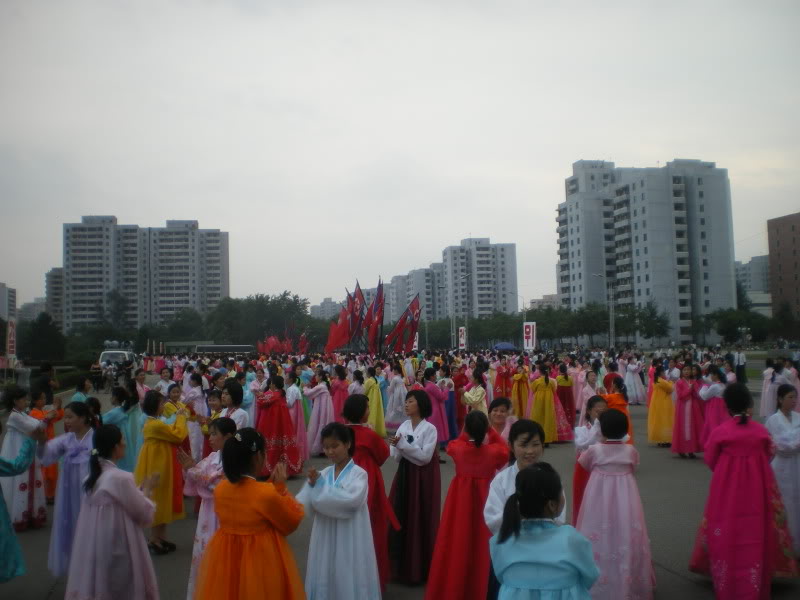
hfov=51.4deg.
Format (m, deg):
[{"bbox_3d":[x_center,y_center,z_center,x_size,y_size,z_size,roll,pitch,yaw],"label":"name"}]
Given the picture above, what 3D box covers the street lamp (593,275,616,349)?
[{"bbox_3d":[25.682,2.054,105.000,2.800,10.700,0.500,-1,-3,-9],"label":"street lamp"}]

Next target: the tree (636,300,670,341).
[{"bbox_3d":[35.039,3.822,115.000,4.800,7.900,4.800,-1,-3,0],"label":"tree"}]

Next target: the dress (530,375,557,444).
[{"bbox_3d":[2.804,2.142,16.200,0.570,1.280,0.500,0,-3,-15],"label":"dress"}]

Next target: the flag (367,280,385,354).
[{"bbox_3d":[-1.178,0.841,40.000,0.900,3.500,0.600,-1,-3,0],"label":"flag"}]

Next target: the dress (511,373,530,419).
[{"bbox_3d":[2.897,2.428,20.000,0.560,1.300,0.500,-1,-3,0],"label":"dress"}]

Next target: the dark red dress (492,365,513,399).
[{"bbox_3d":[3.486,2.806,28.300,0.660,1.240,0.550,-2,-3,6],"label":"dark red dress"}]

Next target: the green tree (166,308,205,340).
[{"bbox_3d":[-42.539,6.947,165.000,8.500,10.500,8.000,-1,-3,0],"label":"green tree"}]

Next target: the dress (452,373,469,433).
[{"bbox_3d":[1.382,2.386,19.000,0.560,1.310,0.520,-2,-3,18],"label":"dress"}]

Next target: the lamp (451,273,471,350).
[{"bbox_3d":[7.272,2.224,100.000,2.500,10.600,0.500,-1,-3,-9],"label":"lamp"}]

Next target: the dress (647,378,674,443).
[{"bbox_3d":[4.957,2.108,15.800,0.500,1.250,0.540,0,-4,-18],"label":"dress"}]

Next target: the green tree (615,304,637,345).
[{"bbox_3d":[29.401,4.089,108.000,3.800,7.000,3.800,-2,-3,0],"label":"green tree"}]

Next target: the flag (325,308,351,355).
[{"bbox_3d":[-3.005,1.466,40.000,1.250,2.300,0.600,-1,-3,0],"label":"flag"}]

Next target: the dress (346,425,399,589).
[{"bbox_3d":[-0.323,1.688,6.800,0.570,1.360,0.520,-4,-4,30],"label":"dress"}]

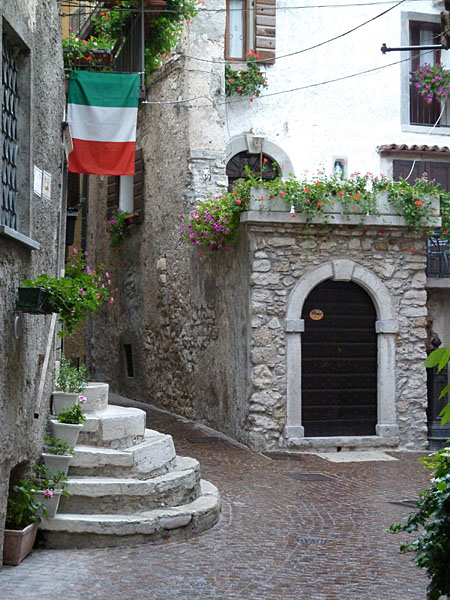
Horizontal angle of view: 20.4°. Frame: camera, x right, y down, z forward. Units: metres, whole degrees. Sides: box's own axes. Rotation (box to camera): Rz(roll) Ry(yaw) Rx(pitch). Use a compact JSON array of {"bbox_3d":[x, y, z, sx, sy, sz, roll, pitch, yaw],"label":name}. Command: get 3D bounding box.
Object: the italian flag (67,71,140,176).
[{"bbox_3d":[-1.655,-2.404,17.000,0.970,1.400,0.060,0,-1,-8],"label":"italian flag"}]

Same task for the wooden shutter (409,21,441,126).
[{"bbox_3d":[3.645,-4.138,22.800,0.660,1.940,0.070,0,-1,-23],"label":"wooden shutter"}]

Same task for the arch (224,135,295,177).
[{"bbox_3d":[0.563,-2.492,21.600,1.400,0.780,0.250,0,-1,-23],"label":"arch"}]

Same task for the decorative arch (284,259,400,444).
[{"bbox_3d":[1.572,0.689,16.700,1.600,2.470,0.300,0,-1,-13],"label":"decorative arch"}]

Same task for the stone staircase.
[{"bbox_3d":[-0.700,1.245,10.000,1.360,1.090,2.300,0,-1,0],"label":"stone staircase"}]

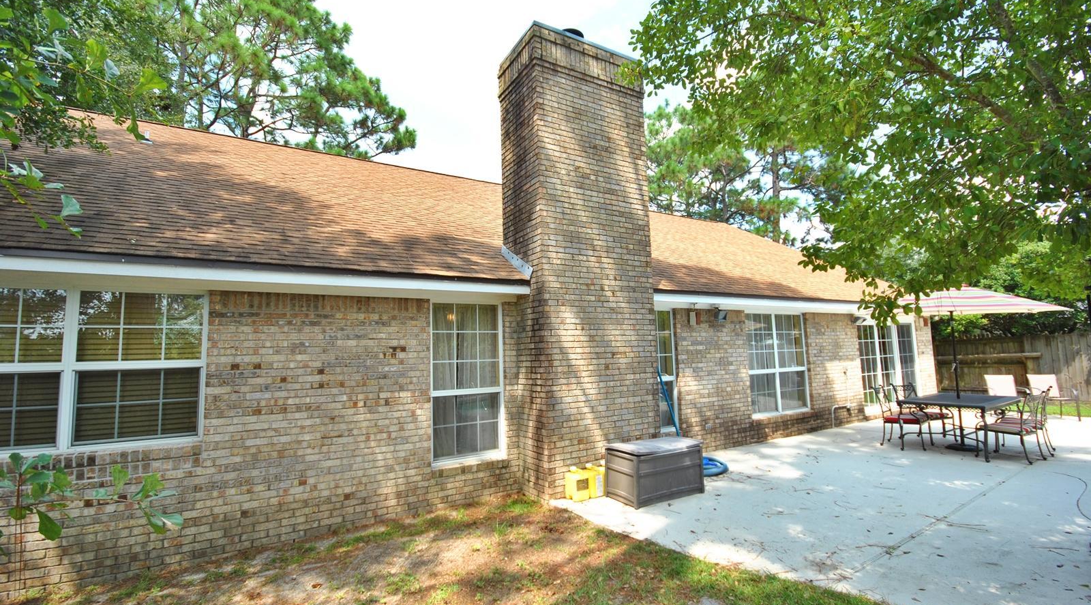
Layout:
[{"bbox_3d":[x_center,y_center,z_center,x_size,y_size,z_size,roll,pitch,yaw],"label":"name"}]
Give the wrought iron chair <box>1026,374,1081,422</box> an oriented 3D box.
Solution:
[{"bbox_3d":[10.401,1.909,9.366,0.580,0.920,0.680,-4,-7,21],"label":"wrought iron chair"}]

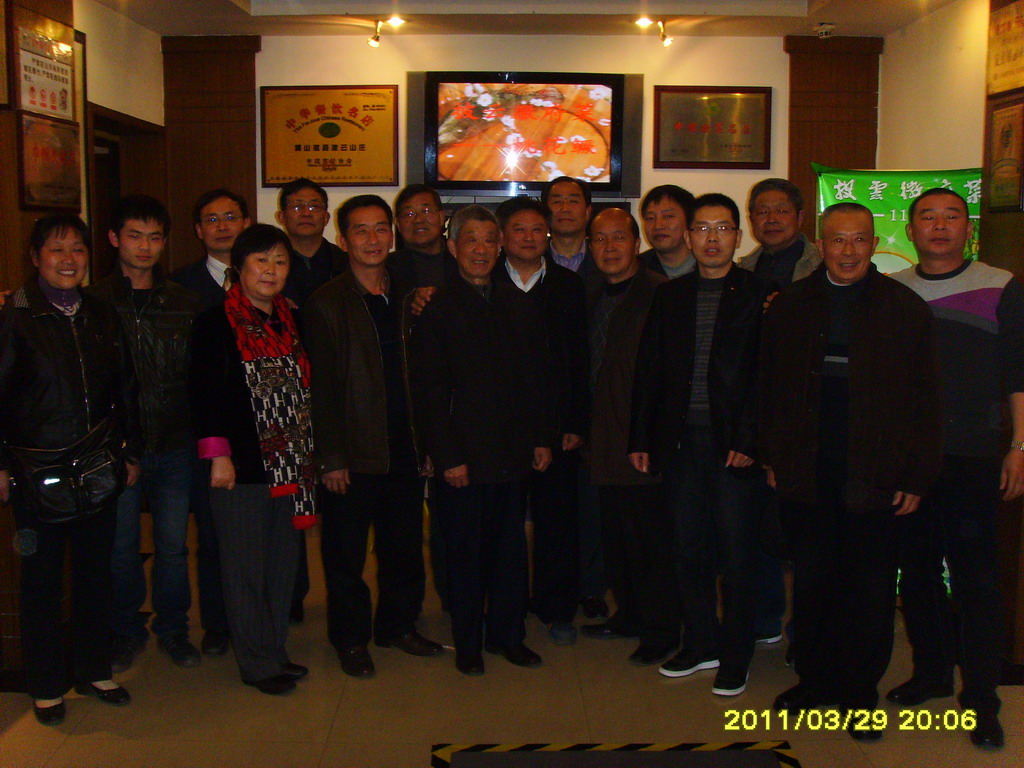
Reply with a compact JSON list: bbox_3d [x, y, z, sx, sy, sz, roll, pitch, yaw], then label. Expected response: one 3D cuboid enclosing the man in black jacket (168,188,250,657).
[{"bbox_3d":[-1.053,0.144,4.216,0.490,1.699,0.330,-1,8,-8],"label":"man in black jacket"}]

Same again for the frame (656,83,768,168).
[{"bbox_3d":[1.065,-1.354,6.094,0.621,0.438,0.030,0,8,-1],"label":"frame"}]

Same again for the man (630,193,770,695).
[{"bbox_3d":[0.646,0.198,3.927,0.490,1.671,0.350,1,8,10],"label":"man"}]

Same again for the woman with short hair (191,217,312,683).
[{"bbox_3d":[-0.844,0.249,3.880,0.460,1.569,0.310,-6,10,-37],"label":"woman with short hair"}]

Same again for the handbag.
[{"bbox_3d":[-1.352,0.264,3.530,0.346,0.313,0.130,-2,8,-15],"label":"handbag"}]

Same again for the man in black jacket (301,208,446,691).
[{"bbox_3d":[-0.498,0.172,4.087,0.520,1.664,0.340,-4,9,-26],"label":"man in black jacket"}]

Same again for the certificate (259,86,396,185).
[{"bbox_3d":[-0.973,-1.322,6.120,0.738,0.539,0.035,0,8,-1],"label":"certificate"}]

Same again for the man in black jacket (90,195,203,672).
[{"bbox_3d":[-1.307,0.175,4.086,0.470,1.673,0.330,-2,8,-11],"label":"man in black jacket"}]

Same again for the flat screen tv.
[{"bbox_3d":[0.071,-1.299,6.019,1.055,0.635,0.100,0,8,-1],"label":"flat screen tv"}]

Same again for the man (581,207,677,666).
[{"bbox_3d":[0.418,0.175,4.204,0.500,1.625,0.360,6,10,37],"label":"man"}]

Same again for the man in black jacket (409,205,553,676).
[{"bbox_3d":[-0.107,0.201,4.051,0.510,1.632,0.330,0,8,-4],"label":"man in black jacket"}]

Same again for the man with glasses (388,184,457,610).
[{"bbox_3d":[-0.340,0.099,4.479,0.500,1.720,0.330,-1,8,-5],"label":"man with glasses"}]

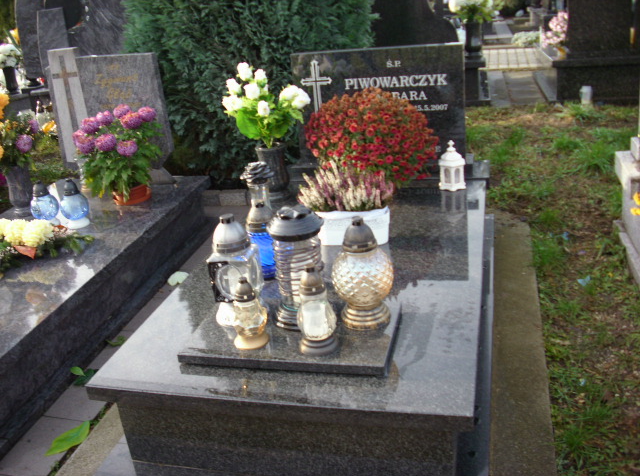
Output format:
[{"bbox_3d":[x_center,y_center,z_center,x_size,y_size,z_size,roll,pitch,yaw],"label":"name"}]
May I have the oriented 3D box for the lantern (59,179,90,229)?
[{"bbox_3d":[-1.201,-0.179,3.320,0.135,0.206,0.135,1,22,14],"label":"lantern"}]

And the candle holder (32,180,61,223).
[{"bbox_3d":[-1.381,-0.183,3.424,0.139,0.210,0.139,1,23,14],"label":"candle holder"}]

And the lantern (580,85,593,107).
[{"bbox_3d":[2.317,-1.245,5.953,0.096,0.184,0.096,1,23,14],"label":"lantern"}]

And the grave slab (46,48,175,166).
[{"bbox_3d":[-1.169,-0.725,3.842,0.665,0.680,0.085,1,18,14],"label":"grave slab"}]

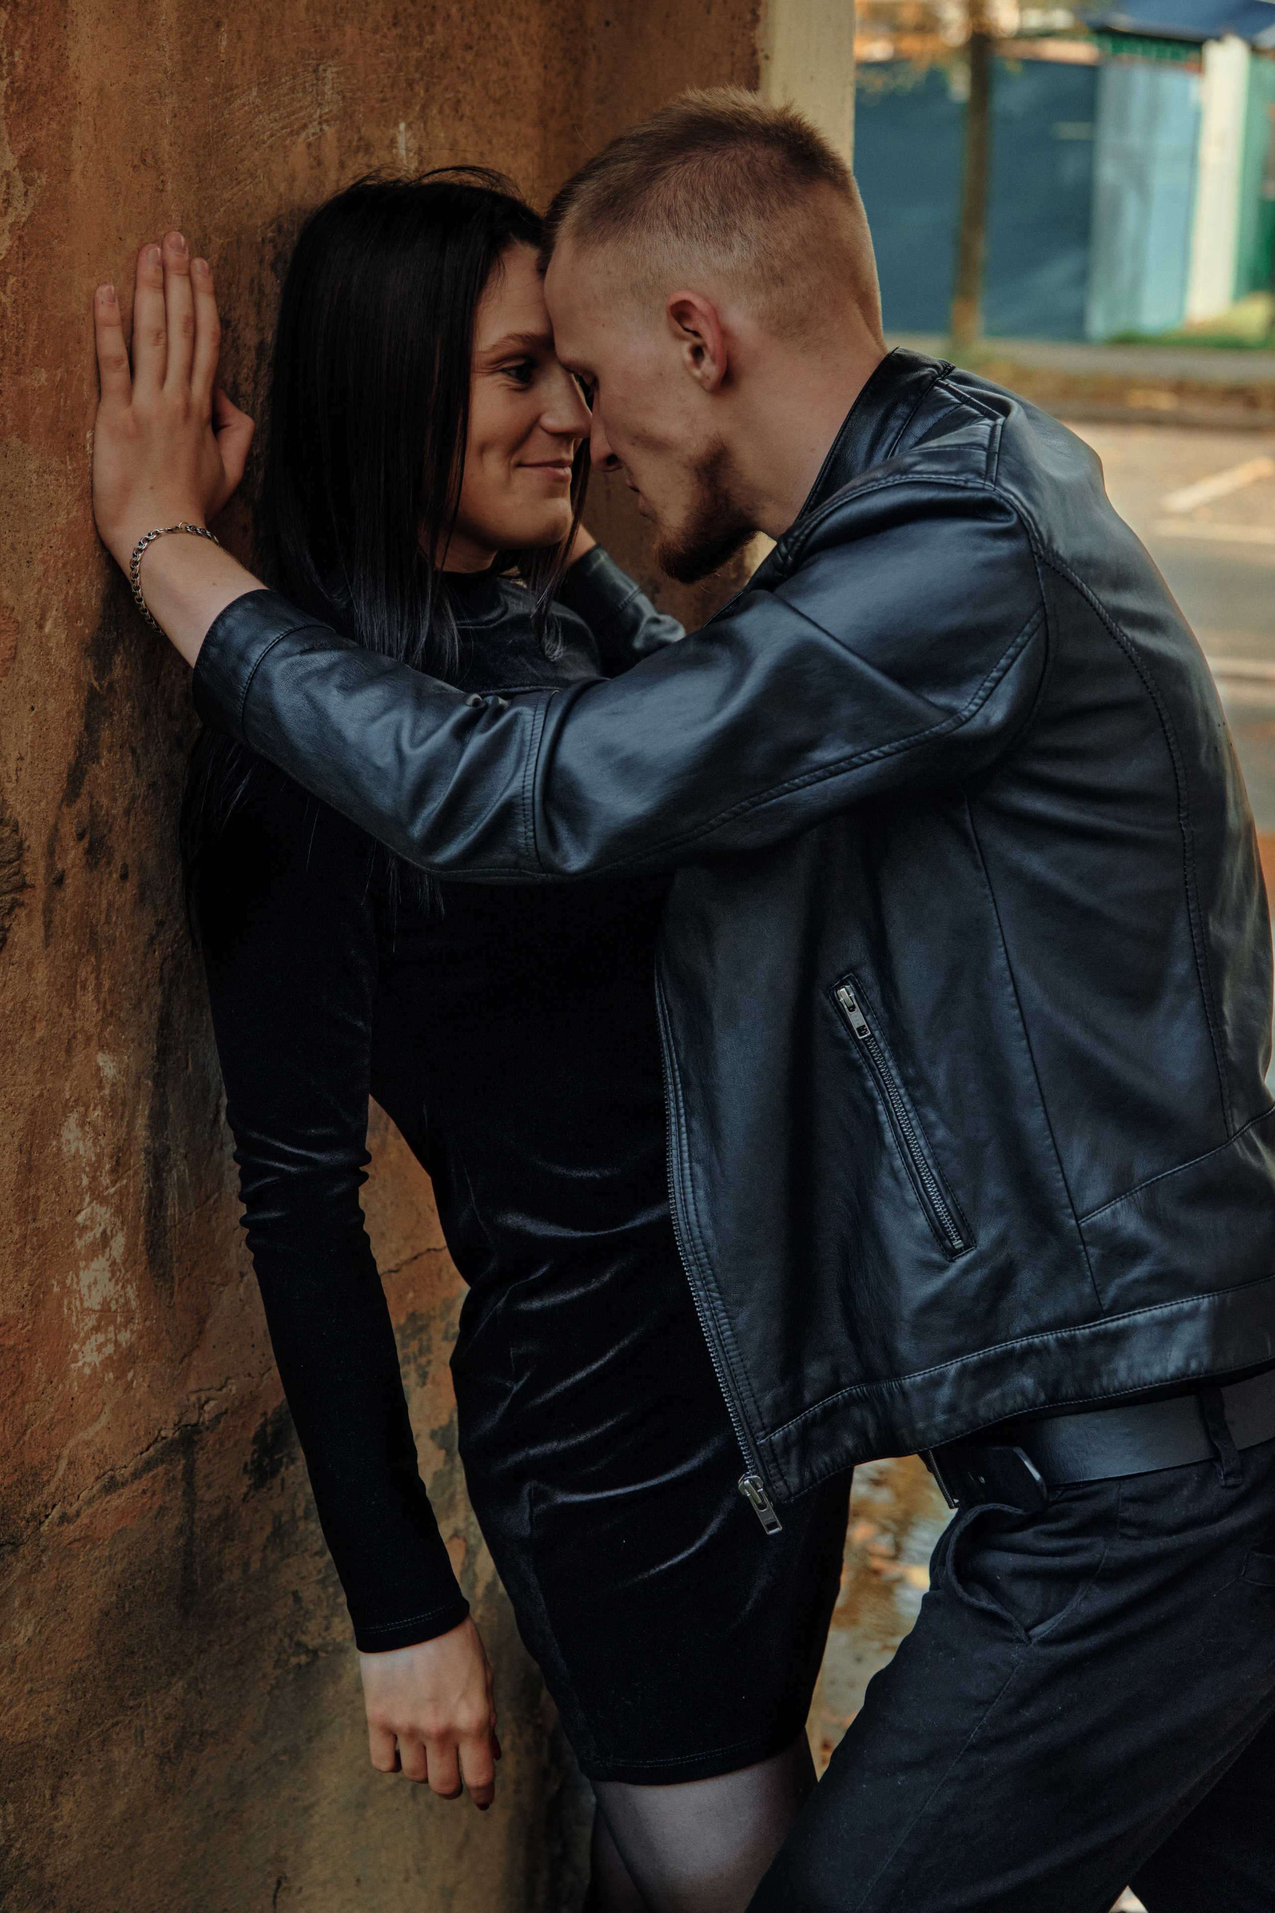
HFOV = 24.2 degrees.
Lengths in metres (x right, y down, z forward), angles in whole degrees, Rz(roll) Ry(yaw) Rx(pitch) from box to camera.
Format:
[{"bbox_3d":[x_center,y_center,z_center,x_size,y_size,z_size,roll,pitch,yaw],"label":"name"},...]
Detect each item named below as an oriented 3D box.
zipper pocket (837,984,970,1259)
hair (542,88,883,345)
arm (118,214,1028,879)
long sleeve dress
[{"bbox_3d":[0.151,0.093,1.710,0.030,0.180,0.020,-20,9,16],"label":"zipper pocket"},{"bbox_3d":[0.044,-0.423,1.736,0.198,0.168,0.165,-16,10,21],"label":"hair"},{"bbox_3d":[-0.036,-0.224,1.680,0.540,0.350,0.200,2,17,9],"label":"arm"},{"bbox_3d":[-0.068,0.130,1.840,0.290,0.800,0.420,10,20,43],"label":"long sleeve dress"}]

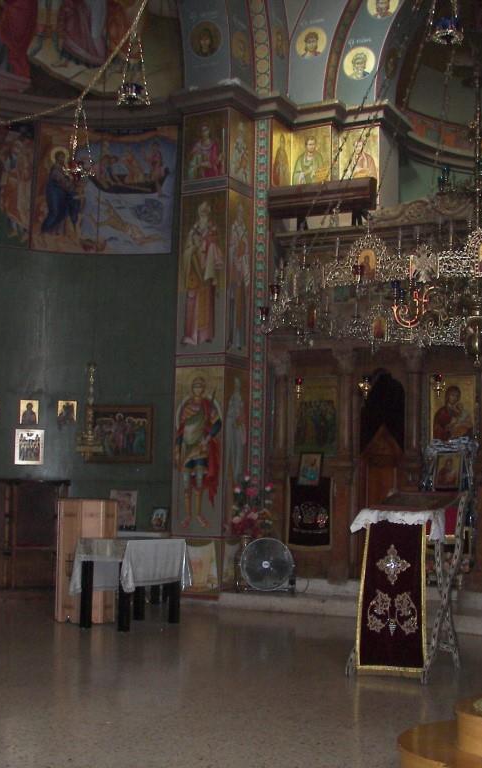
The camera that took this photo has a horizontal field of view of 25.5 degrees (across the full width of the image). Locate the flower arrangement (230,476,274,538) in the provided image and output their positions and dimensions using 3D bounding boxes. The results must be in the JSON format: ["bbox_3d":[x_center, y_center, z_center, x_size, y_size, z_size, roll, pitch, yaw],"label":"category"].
[{"bbox_3d":[0.110,1.283,11.150,0.470,0.670,0.420,1,-6,0],"label":"flower arrangement"}]

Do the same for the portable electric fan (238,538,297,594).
[{"bbox_3d":[0.244,1.734,10.176,0.540,0.560,0.200,1,-5,5],"label":"portable electric fan"}]

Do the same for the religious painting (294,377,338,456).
[{"bbox_3d":[0.787,0.334,11.100,0.500,0.840,0.040,-2,-7,27],"label":"religious painting"}]

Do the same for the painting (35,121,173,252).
[{"bbox_3d":[-1.533,-2.184,11.958,1.620,1.420,0.160,1,-5,0],"label":"painting"}]

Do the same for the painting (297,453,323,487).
[{"bbox_3d":[0.687,0.845,10.528,0.270,0.340,0.030,-2,-18,28],"label":"painting"}]

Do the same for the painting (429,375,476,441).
[{"bbox_3d":[2.085,0.299,10.450,0.455,0.800,0.040,-2,-7,27],"label":"painting"}]

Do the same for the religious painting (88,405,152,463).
[{"bbox_3d":[-1.540,0.634,13.500,0.840,0.740,0.040,0,-6,8],"label":"religious painting"}]

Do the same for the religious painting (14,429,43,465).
[{"bbox_3d":[-2.651,0.792,13.350,0.370,0.450,0.025,3,-7,-20],"label":"religious painting"}]

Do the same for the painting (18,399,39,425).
[{"bbox_3d":[-2.308,0.305,11.602,0.210,0.280,0.025,4,-6,-25],"label":"painting"}]

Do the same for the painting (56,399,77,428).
[{"bbox_3d":[-1.915,0.314,11.719,0.210,0.280,0.025,3,-6,-14],"label":"painting"}]

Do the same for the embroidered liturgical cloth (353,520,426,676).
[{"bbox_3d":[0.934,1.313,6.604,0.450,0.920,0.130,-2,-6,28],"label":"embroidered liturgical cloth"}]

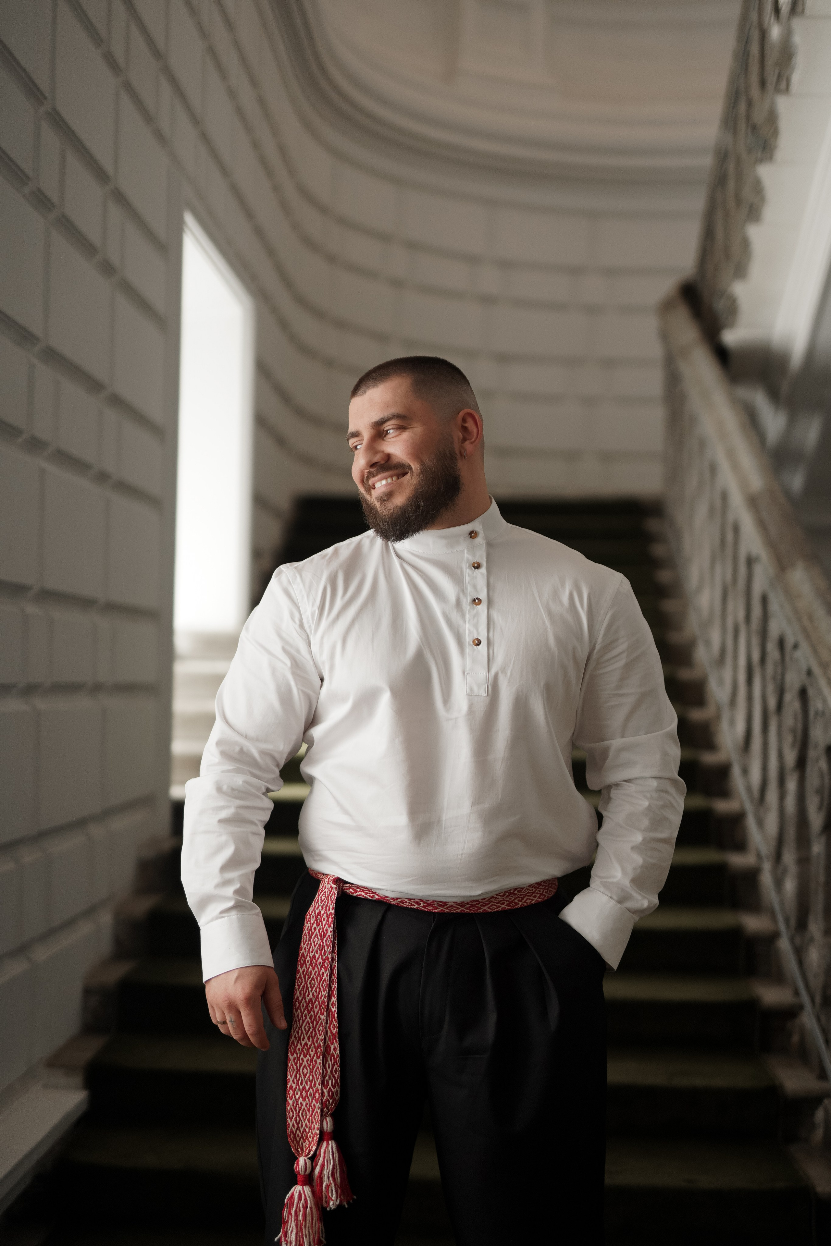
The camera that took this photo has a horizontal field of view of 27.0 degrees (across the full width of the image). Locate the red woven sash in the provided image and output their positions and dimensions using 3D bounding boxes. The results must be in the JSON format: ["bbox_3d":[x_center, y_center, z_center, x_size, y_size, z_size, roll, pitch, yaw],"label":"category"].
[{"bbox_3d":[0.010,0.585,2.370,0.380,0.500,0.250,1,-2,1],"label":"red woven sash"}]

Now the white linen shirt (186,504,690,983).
[{"bbox_3d":[0.026,0.160,2.420,0.710,0.670,0.340,1,-2,1],"label":"white linen shirt"}]

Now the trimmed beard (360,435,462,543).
[{"bbox_3d":[-0.006,-0.186,2.390,0.120,0.145,0.148,0,-13,-45],"label":"trimmed beard"}]

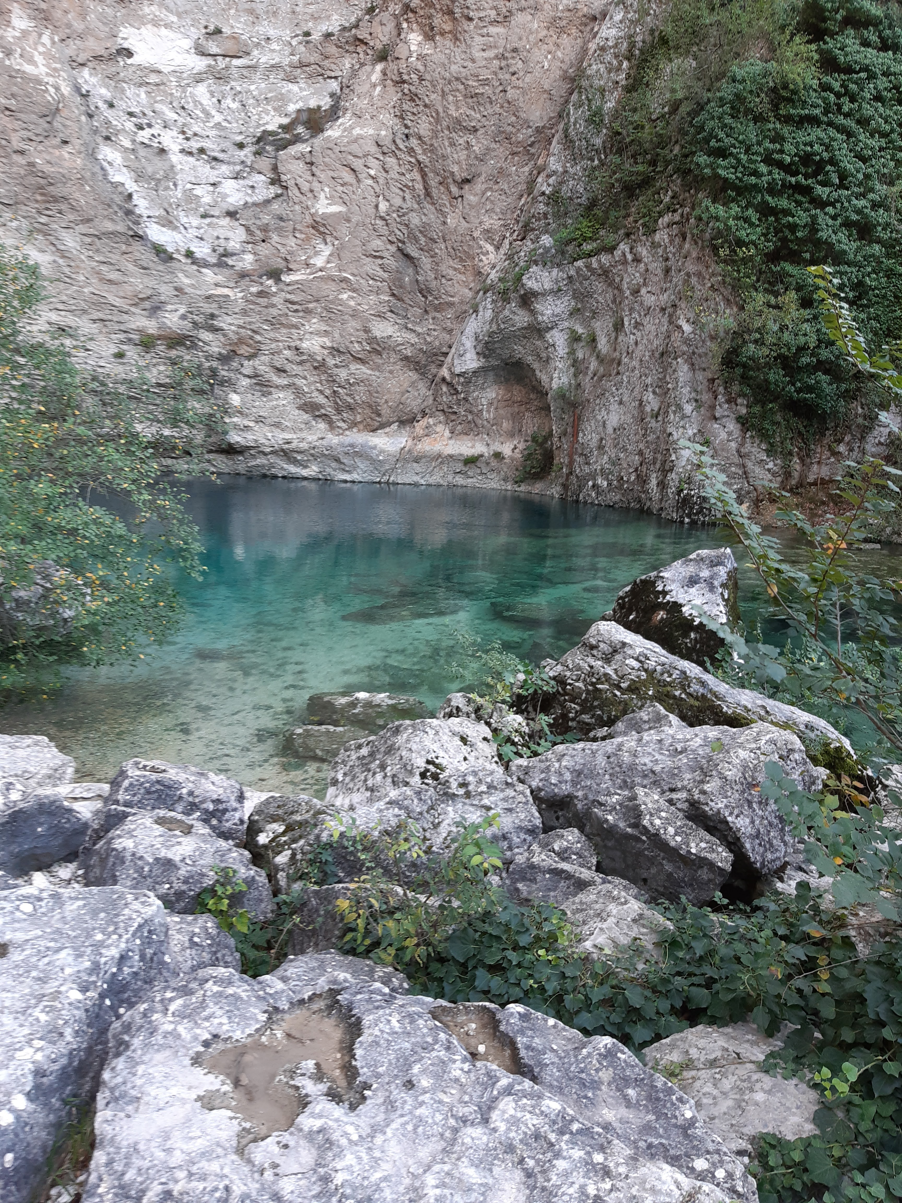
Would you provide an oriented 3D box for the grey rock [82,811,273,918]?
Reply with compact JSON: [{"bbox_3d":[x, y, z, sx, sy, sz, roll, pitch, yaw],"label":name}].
[{"bbox_3d":[-1.231,1.209,4.187,0.753,0.413,0.572,0,12,0],"label":"grey rock"}]

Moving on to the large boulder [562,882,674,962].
[{"bbox_3d":[0.659,1.282,3.604,0.413,0.265,0.371,0,12,0],"label":"large boulder"}]

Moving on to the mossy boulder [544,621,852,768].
[{"bbox_3d":[1.677,0.617,6.360,1.961,0.869,1.007,3,12,15],"label":"mossy boulder"}]

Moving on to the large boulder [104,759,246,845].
[{"bbox_3d":[-1.511,1.121,5.035,0.689,0.413,0.530,0,12,0],"label":"large boulder"}]

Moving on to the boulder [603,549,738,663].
[{"bbox_3d":[2.024,0.144,8.374,1.166,1.219,0.901,0,12,0],"label":"boulder"}]

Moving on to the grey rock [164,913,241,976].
[{"bbox_3d":[-0.916,1.260,3.286,0.318,0.276,0.318,0,12,0],"label":"grey rock"}]

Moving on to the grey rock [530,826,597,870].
[{"bbox_3d":[0.548,1.216,4.399,0.339,0.265,0.297,0,12,0],"label":"grey rock"}]

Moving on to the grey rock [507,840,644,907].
[{"bbox_3d":[0.556,1.238,4.081,0.562,0.265,0.403,-3,12,-15],"label":"grey rock"}]

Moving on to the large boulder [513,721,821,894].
[{"bbox_3d":[1.089,1.092,4.982,1.505,0.700,1.007,0,12,0],"label":"large boulder"}]

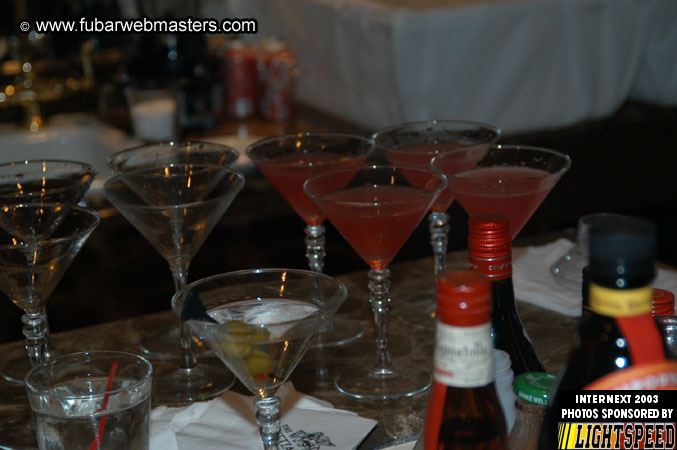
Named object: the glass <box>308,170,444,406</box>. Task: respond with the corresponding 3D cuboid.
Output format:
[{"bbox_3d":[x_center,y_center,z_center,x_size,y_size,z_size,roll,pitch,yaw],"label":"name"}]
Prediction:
[{"bbox_3d":[0.034,0.050,1.534,0.118,0.174,0.118,-2,16,0],"label":"glass"}]

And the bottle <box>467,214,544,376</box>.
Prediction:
[{"bbox_3d":[0.098,0.118,1.157,0.075,0.253,0.075,-2,16,0],"label":"bottle"}]

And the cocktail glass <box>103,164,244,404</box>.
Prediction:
[{"bbox_3d":[-0.134,0.052,1.549,0.118,0.174,0.118,-2,16,0],"label":"cocktail glass"}]

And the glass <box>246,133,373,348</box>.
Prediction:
[{"bbox_3d":[-0.022,0.015,1.661,0.118,0.174,0.118,-2,16,0],"label":"glass"}]

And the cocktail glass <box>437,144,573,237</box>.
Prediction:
[{"bbox_3d":[0.142,0.031,1.584,0.118,0.174,0.118,-2,16,0],"label":"cocktail glass"}]

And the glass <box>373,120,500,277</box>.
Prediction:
[{"bbox_3d":[0.092,0.002,1.689,0.118,0.174,0.118,-2,16,0],"label":"glass"}]

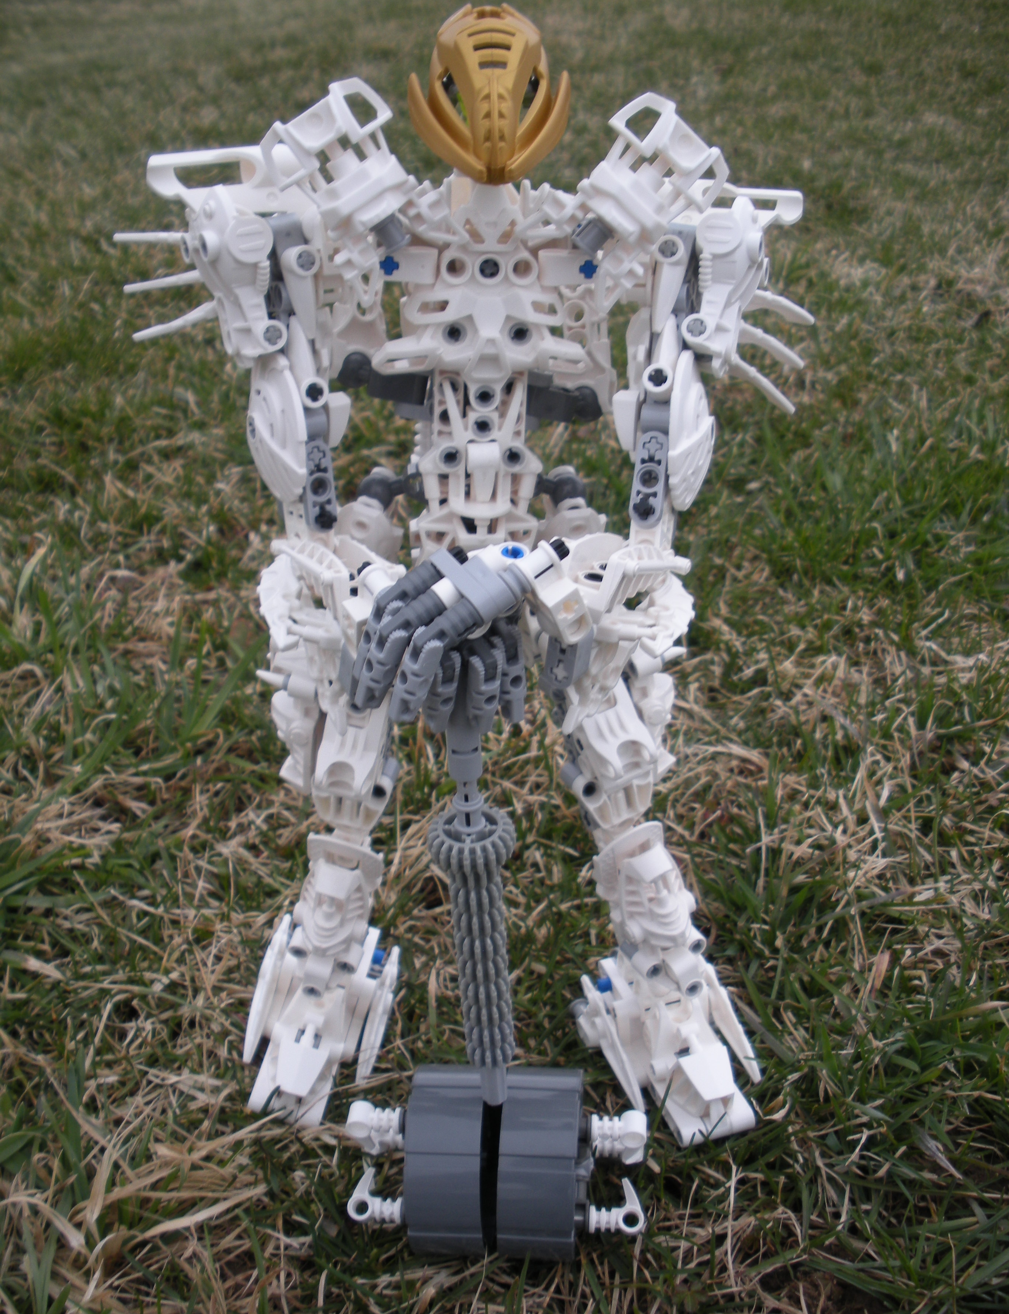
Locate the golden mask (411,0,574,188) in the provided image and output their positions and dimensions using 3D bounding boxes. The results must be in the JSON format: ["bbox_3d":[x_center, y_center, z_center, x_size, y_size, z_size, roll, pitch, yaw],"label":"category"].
[{"bbox_3d":[-0.003,-0.126,0.312,0.036,0.035,0.033,-2,32,-3],"label":"golden mask"}]

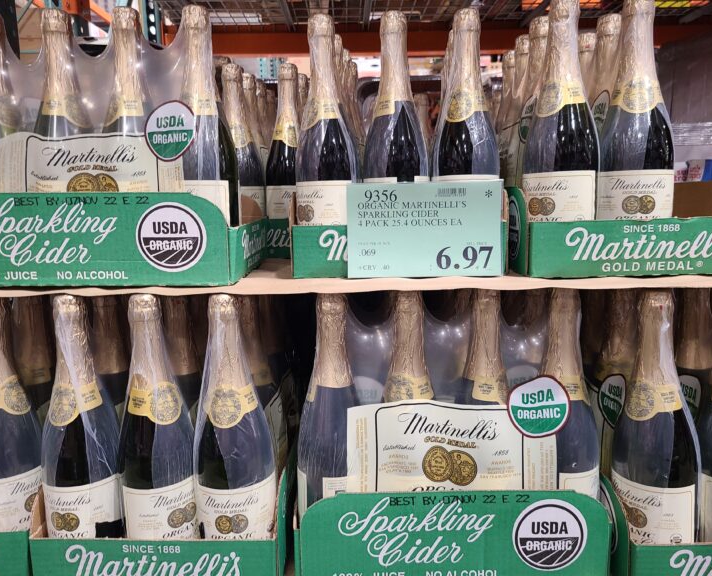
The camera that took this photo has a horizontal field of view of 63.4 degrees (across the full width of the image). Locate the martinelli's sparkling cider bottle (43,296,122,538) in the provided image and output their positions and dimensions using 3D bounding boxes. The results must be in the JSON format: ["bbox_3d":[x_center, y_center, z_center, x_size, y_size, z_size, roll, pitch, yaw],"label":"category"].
[{"bbox_3d":[-0.305,0.162,0.633,0.083,0.310,0.083,-2,8,-3],"label":"martinelli's sparkling cider bottle"}]

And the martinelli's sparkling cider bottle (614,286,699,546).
[{"bbox_3d":[0.316,0.153,0.608,0.083,0.310,0.083,-5,9,-28],"label":"martinelli's sparkling cider bottle"}]

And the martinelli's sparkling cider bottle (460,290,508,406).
[{"bbox_3d":[0.145,0.151,0.647,0.083,0.310,0.083,-8,10,-42],"label":"martinelli's sparkling cider bottle"}]

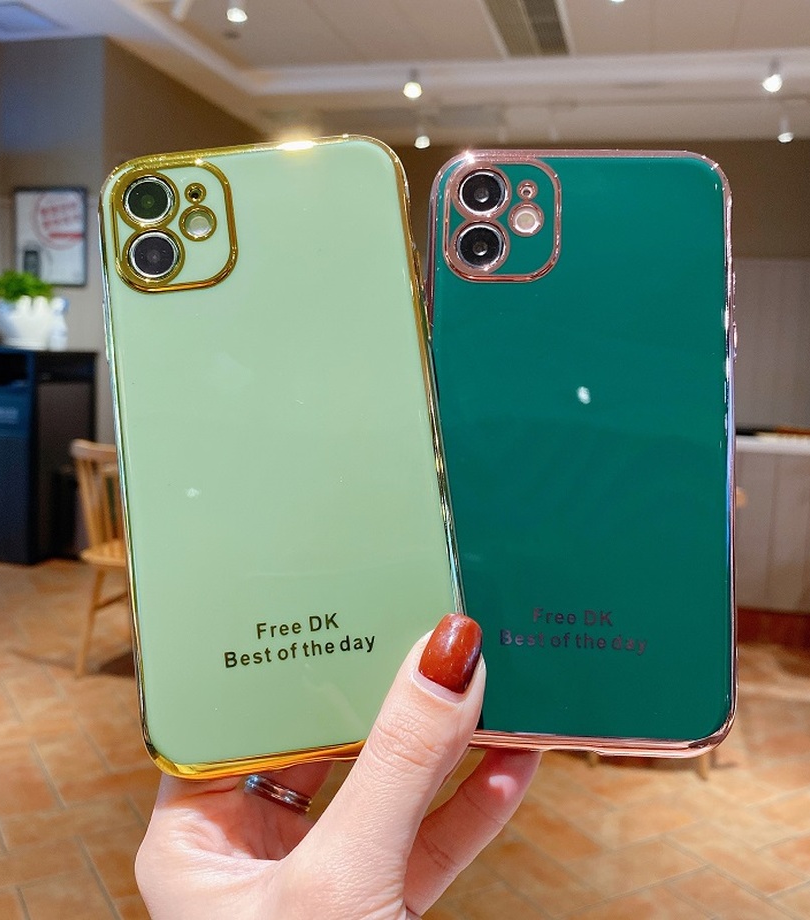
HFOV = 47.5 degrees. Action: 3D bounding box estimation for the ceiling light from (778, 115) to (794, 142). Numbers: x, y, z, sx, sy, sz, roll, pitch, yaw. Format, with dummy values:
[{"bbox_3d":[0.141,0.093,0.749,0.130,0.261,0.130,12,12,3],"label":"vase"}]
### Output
[{"bbox_3d":[2.684,-2.339,6.500,0.105,0.195,0.105,4,6,15],"label":"ceiling light"}]

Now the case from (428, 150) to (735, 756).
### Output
[{"bbox_3d":[0.044,-0.006,0.241,0.079,0.155,0.011,2,-8,4],"label":"case"}]

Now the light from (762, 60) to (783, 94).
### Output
[{"bbox_3d":[2.234,-2.325,5.600,0.120,0.190,0.120,4,6,15],"label":"light"}]

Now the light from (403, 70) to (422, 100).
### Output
[{"bbox_3d":[0.051,-2.520,6.200,0.110,0.185,0.110,4,6,15],"label":"light"}]

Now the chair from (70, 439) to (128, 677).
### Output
[{"bbox_3d":[-0.858,0.352,3.368,0.470,0.820,0.500,4,6,22],"label":"chair"}]

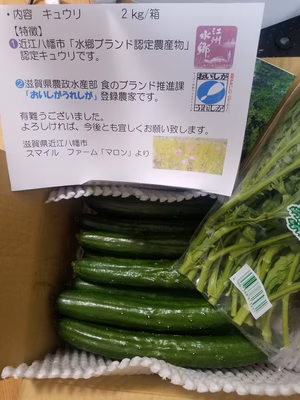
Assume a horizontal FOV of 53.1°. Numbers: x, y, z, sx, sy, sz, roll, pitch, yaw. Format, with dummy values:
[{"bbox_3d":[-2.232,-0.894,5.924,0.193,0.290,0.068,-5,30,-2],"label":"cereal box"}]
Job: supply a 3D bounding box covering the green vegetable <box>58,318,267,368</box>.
[{"bbox_3d":[0.012,0.141,0.296,0.209,0.032,0.039,5,59,3],"label":"green vegetable"}]

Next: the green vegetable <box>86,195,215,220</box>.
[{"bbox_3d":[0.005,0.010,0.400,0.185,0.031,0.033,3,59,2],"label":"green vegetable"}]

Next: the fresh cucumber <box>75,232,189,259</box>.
[{"bbox_3d":[0.014,0.051,0.349,0.195,0.028,0.030,3,64,1],"label":"fresh cucumber"}]

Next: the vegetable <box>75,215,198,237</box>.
[{"bbox_3d":[0.013,0.028,0.362,0.200,0.028,0.030,3,64,1],"label":"vegetable"}]

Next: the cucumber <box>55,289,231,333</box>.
[{"bbox_3d":[0.004,0.112,0.302,0.198,0.032,0.036,4,59,2],"label":"cucumber"}]

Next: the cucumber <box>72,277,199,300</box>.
[{"bbox_3d":[0.010,0.101,0.337,0.196,0.030,0.032,4,64,2],"label":"cucumber"}]

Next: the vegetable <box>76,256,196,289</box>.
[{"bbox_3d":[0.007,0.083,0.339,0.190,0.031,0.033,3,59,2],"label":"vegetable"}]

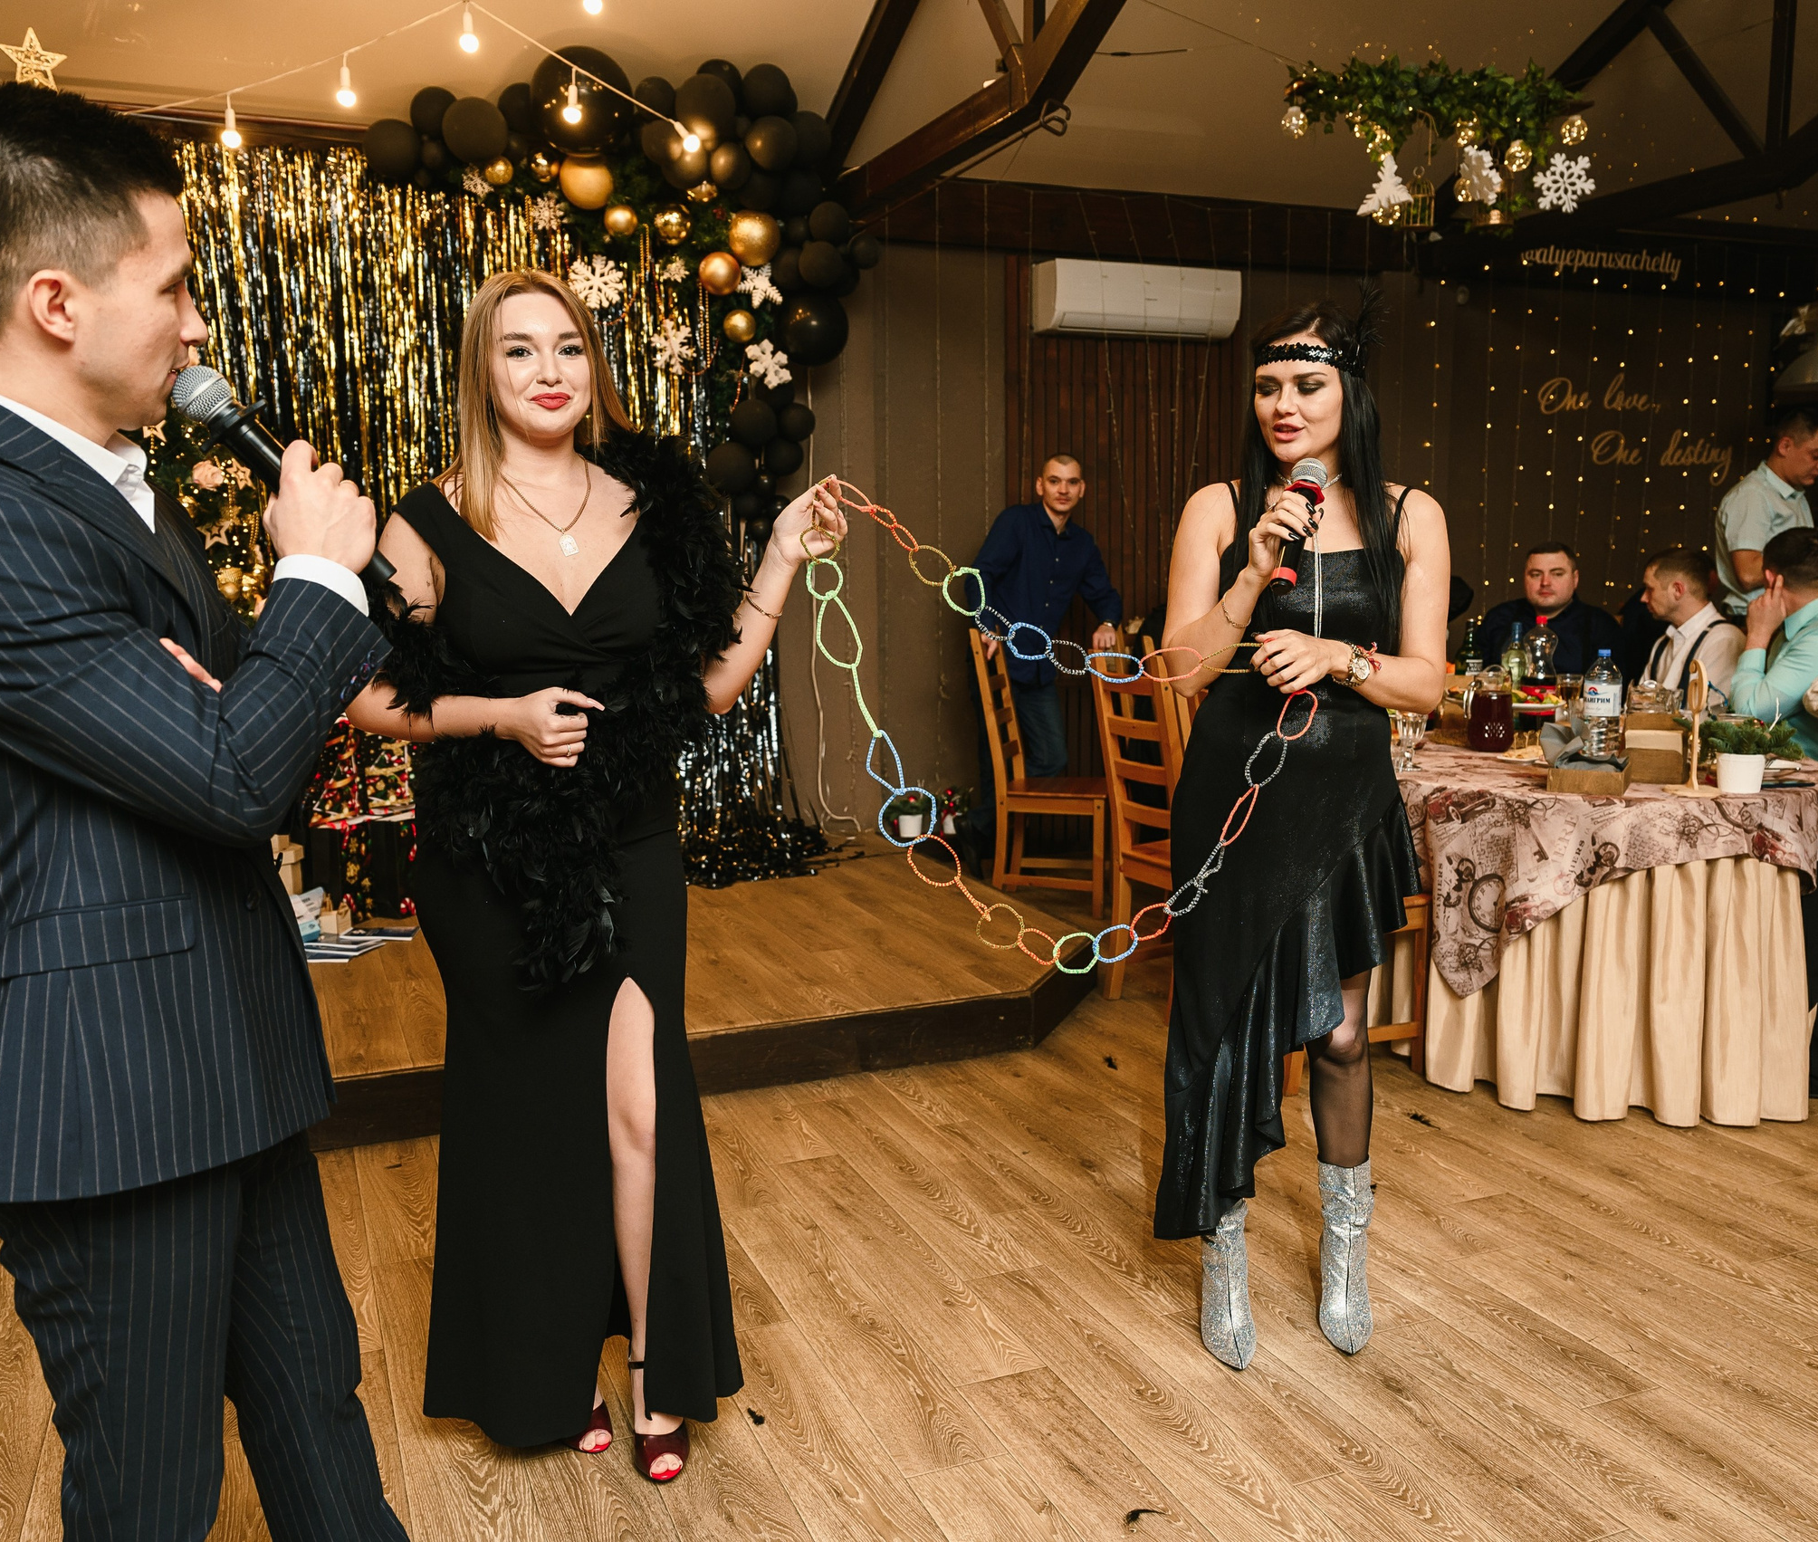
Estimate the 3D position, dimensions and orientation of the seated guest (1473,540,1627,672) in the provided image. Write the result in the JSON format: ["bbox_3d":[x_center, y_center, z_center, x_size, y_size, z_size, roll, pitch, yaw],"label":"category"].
[{"bbox_3d":[2.131,-0.083,5.148,0.570,1.320,0.780,3,9,25],"label":"seated guest"}]

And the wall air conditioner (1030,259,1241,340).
[{"bbox_3d":[0.955,-1.939,6.428,0.875,0.283,0.210,-4,9,-22],"label":"wall air conditioner"}]

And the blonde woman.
[{"bbox_3d":[-0.450,0.167,2.254,0.730,1.720,0.460,-2,8,-10],"label":"blonde woman"}]

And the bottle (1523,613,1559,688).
[{"bbox_3d":[1.851,-0.272,4.519,0.105,0.345,0.105,3,9,22],"label":"bottle"}]

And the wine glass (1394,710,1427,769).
[{"bbox_3d":[1.352,-0.089,4.148,0.077,0.155,0.077,-5,9,-22],"label":"wine glass"}]

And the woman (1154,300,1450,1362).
[{"bbox_3d":[0.644,0.113,2.546,0.530,1.710,0.410,1,8,16],"label":"woman"}]

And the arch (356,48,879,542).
[{"bbox_3d":[-0.943,-1.608,5.506,1.760,1.620,0.420,-5,9,-22],"label":"arch"}]

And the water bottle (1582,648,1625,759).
[{"bbox_3d":[1.885,-0.175,4.175,0.092,0.300,0.092,-5,9,-22],"label":"water bottle"}]

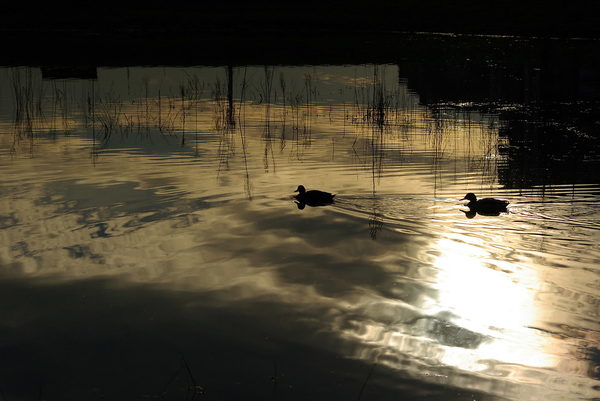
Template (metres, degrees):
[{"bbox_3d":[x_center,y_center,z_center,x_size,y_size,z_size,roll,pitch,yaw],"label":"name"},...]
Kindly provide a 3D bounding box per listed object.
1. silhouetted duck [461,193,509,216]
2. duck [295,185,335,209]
[{"bbox_3d":[1.763,0.038,16.700,0.490,0.200,0.190,3,10,16],"label":"silhouetted duck"},{"bbox_3d":[0.152,-0.036,17.200,0.465,0.200,0.190,4,10,25],"label":"duck"}]

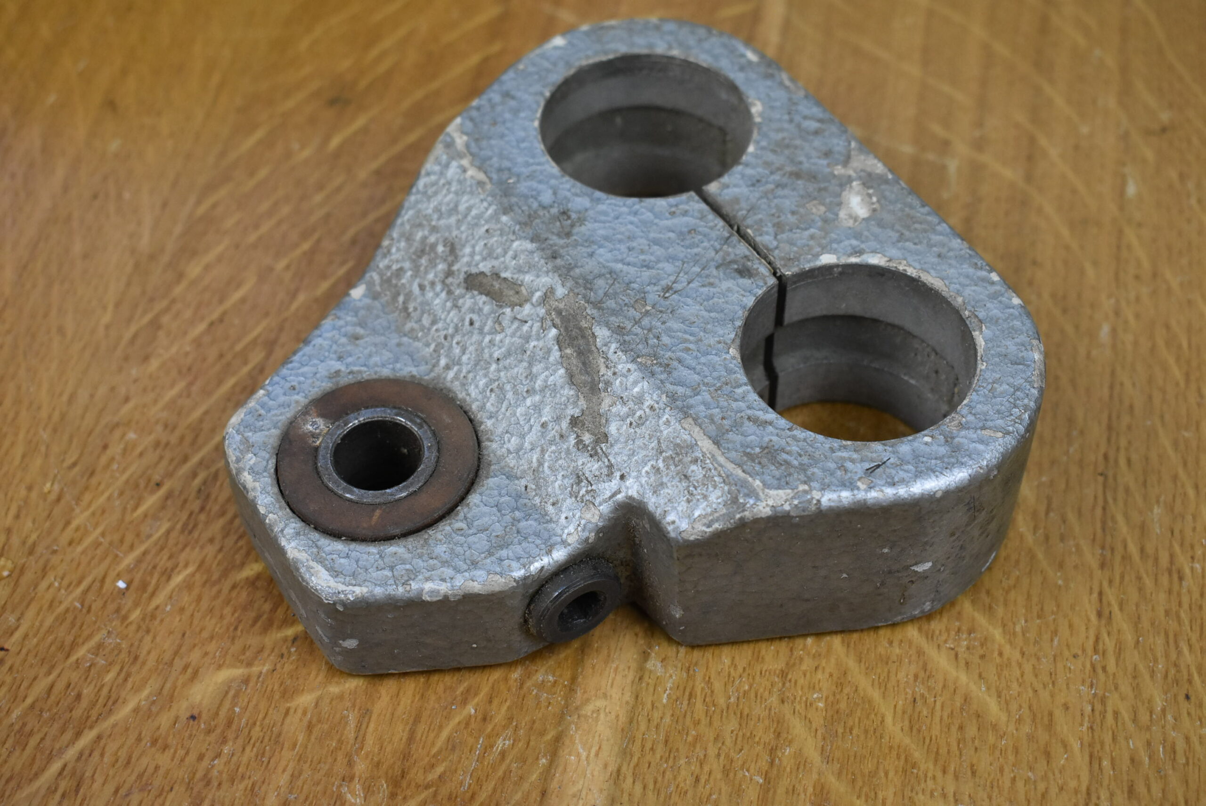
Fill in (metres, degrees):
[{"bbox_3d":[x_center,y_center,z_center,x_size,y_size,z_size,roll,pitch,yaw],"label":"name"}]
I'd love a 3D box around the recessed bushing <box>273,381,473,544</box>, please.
[{"bbox_3d":[-0.031,0.013,0.260,0.028,0.016,0.028,-1,51,0],"label":"recessed bushing"}]

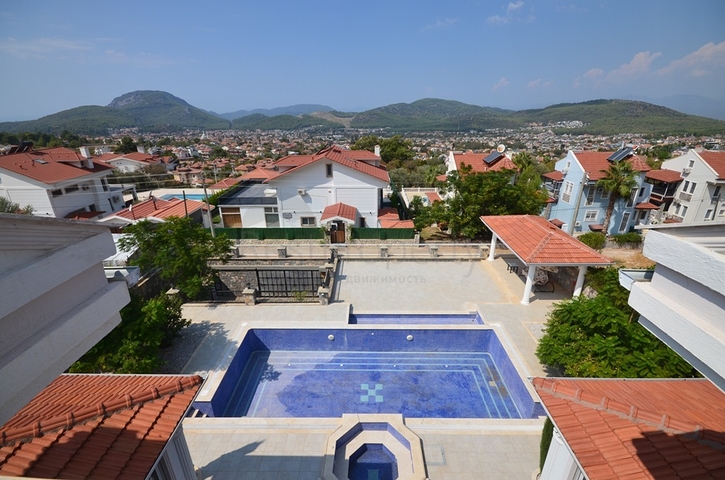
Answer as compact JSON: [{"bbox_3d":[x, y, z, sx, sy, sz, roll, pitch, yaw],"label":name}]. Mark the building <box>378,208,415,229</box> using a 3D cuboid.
[{"bbox_3d":[3.700,-1.933,36.637,3.800,2.800,4.800,0,20,0],"label":"building"}]

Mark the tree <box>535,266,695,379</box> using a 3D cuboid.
[{"bbox_3d":[8.750,3.607,12.928,5.100,3.600,4.900,0,20,0],"label":"tree"}]

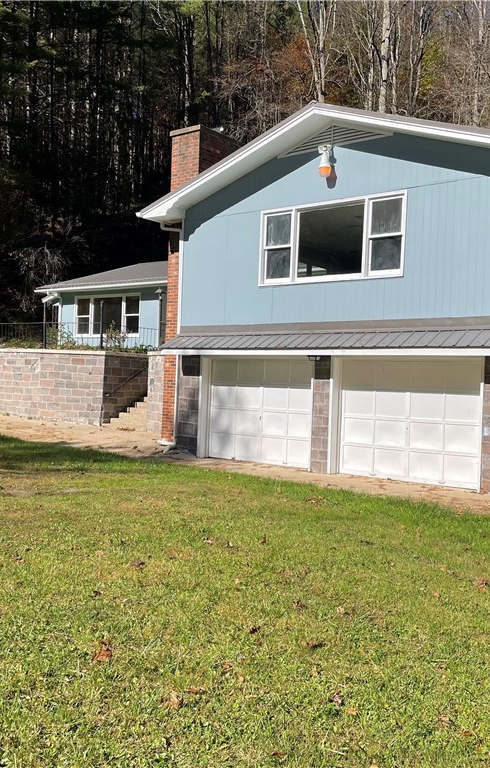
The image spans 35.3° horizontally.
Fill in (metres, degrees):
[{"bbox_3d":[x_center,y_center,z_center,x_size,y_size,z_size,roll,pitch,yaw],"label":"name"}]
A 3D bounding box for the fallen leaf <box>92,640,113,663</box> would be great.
[{"bbox_3d":[-0.825,1.554,4.450,0.120,0.065,0.130,2,0,-10],"label":"fallen leaf"}]

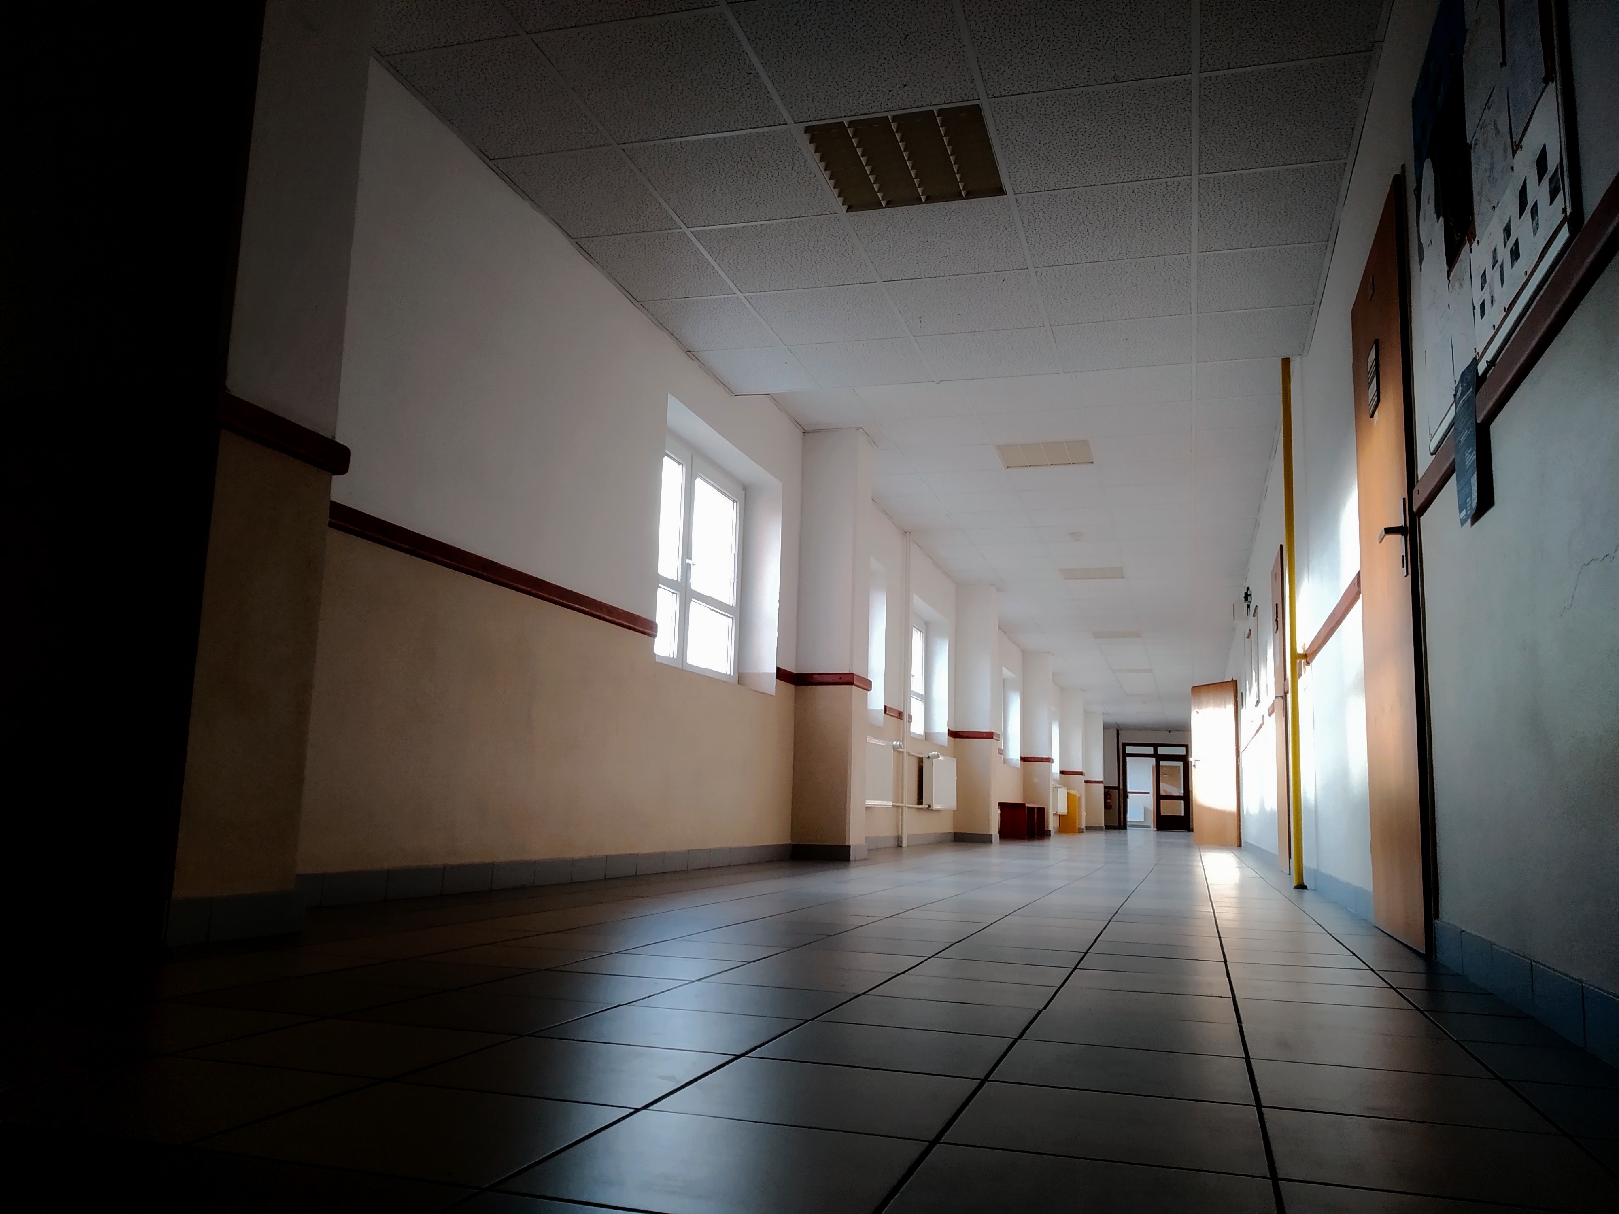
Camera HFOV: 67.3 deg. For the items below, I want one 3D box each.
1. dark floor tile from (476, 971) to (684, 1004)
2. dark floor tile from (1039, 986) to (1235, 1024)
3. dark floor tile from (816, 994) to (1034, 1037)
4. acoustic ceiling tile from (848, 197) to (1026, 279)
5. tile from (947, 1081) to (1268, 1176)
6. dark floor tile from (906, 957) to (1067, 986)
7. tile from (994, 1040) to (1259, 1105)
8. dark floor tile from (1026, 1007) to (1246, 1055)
[{"bbox_3d":[-0.387,0.643,2.051,0.298,0.010,0.295,-1,-10,17],"label":"dark floor tile"},{"bbox_3d":[0.562,0.675,2.057,0.298,0.010,0.293,-1,-10,17],"label":"dark floor tile"},{"bbox_3d":[0.188,0.631,1.868,0.297,0.010,0.288,-1,-10,17],"label":"dark floor tile"},{"bbox_3d":[0.522,-1.447,4.792,0.620,0.016,0.612,-1,-10,17],"label":"acoustic ceiling tile"},{"bbox_3d":[0.300,0.523,1.218,0.293,0.010,0.285,-1,-10,17],"label":"tile"},{"bbox_3d":[0.361,0.732,2.427,0.298,0.010,0.295,-1,-10,17],"label":"dark floor tile"},{"bbox_3d":[0.384,0.570,1.487,0.293,0.010,0.285,-1,-10,17],"label":"tile"},{"bbox_3d":[0.476,0.628,1.786,0.298,0.010,0.295,-1,-10,17],"label":"dark floor tile"}]

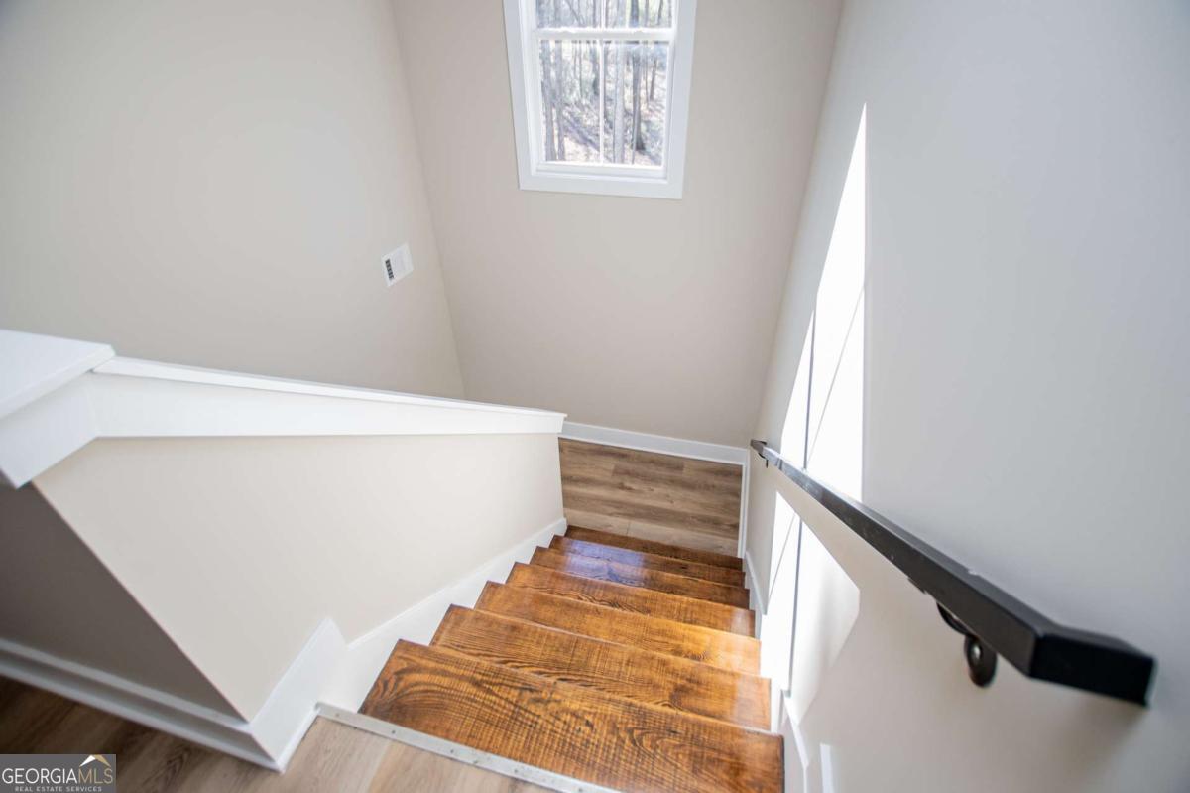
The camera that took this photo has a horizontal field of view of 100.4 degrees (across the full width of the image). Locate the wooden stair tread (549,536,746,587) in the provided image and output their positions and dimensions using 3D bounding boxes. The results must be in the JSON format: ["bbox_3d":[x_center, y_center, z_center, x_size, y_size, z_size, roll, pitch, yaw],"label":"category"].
[{"bbox_3d":[0.272,1.038,2.899,1.168,0.036,0.280,7,35,14],"label":"wooden stair tread"}]

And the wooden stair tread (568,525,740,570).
[{"bbox_3d":[0.345,1.058,3.206,1.168,0.036,0.280,7,35,14],"label":"wooden stair tread"}]

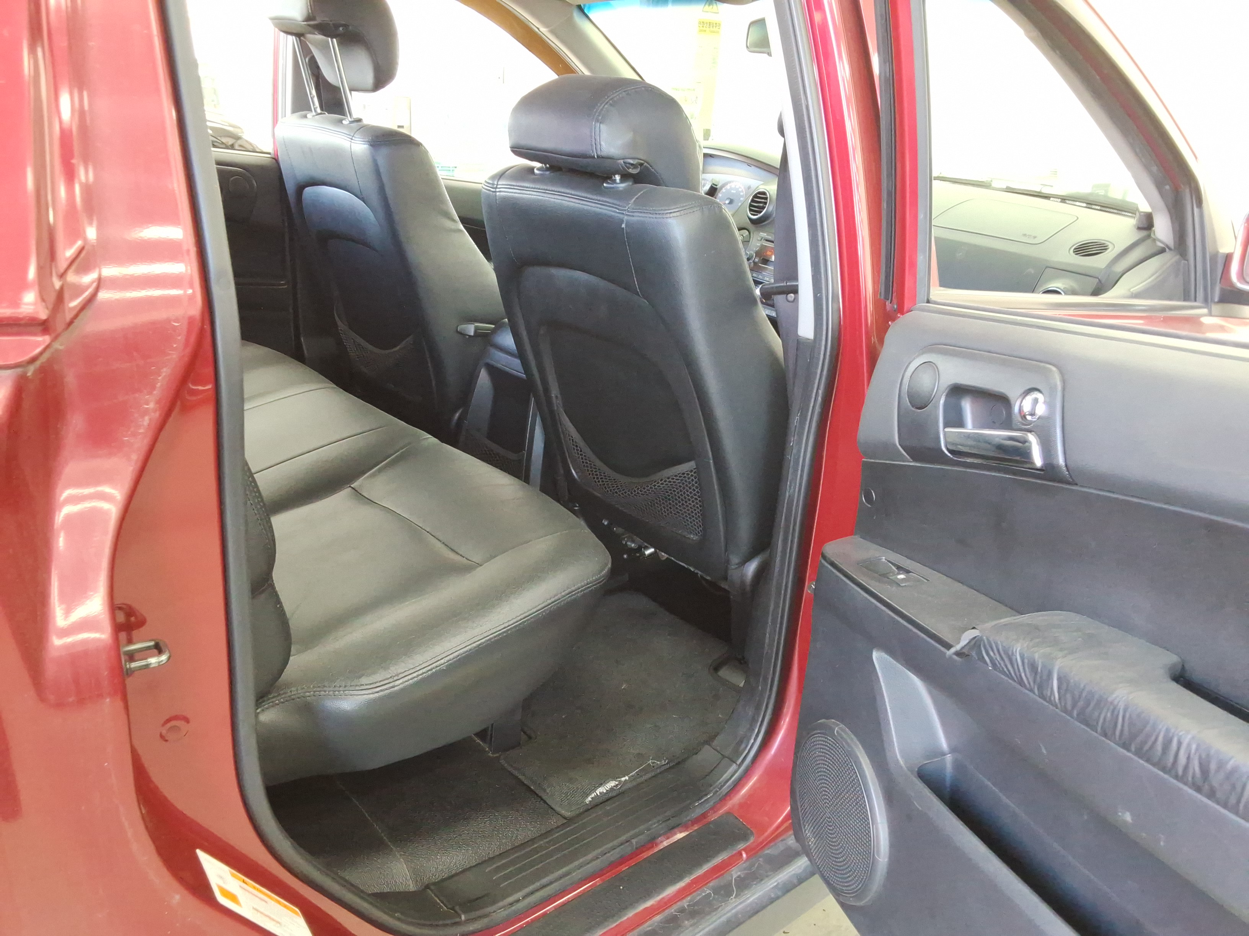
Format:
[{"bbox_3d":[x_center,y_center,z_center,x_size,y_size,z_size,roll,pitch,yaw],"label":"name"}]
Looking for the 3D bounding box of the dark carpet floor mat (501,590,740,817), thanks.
[{"bbox_3d":[-0.030,0.343,1.624,0.529,0.020,0.479,-11,25,-40],"label":"dark carpet floor mat"}]

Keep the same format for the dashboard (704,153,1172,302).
[{"bbox_3d":[0.554,-0.500,2.469,0.490,0.470,1.460,-11,25,-40],"label":"dashboard"}]

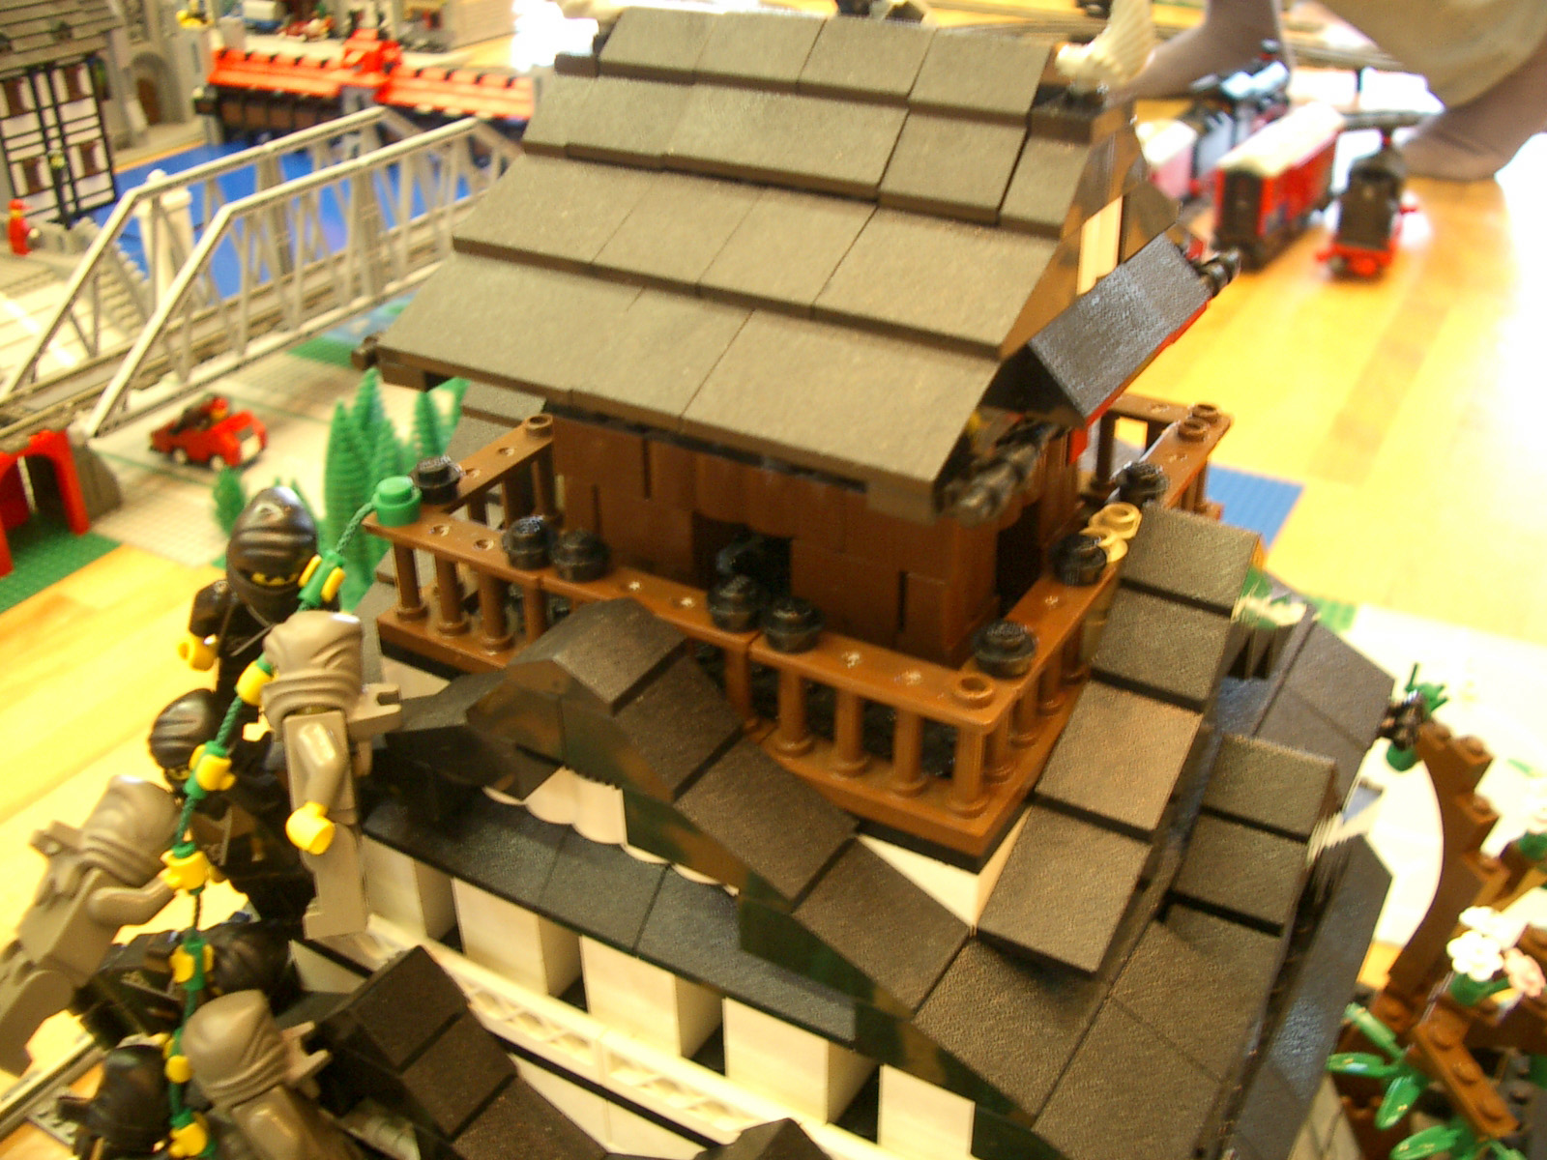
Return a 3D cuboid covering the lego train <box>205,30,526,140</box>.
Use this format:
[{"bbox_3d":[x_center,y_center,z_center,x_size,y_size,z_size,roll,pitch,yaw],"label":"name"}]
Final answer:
[{"bbox_3d":[-0.415,-0.503,1.625,0.412,0.124,0.062,12,33,20],"label":"lego train"}]

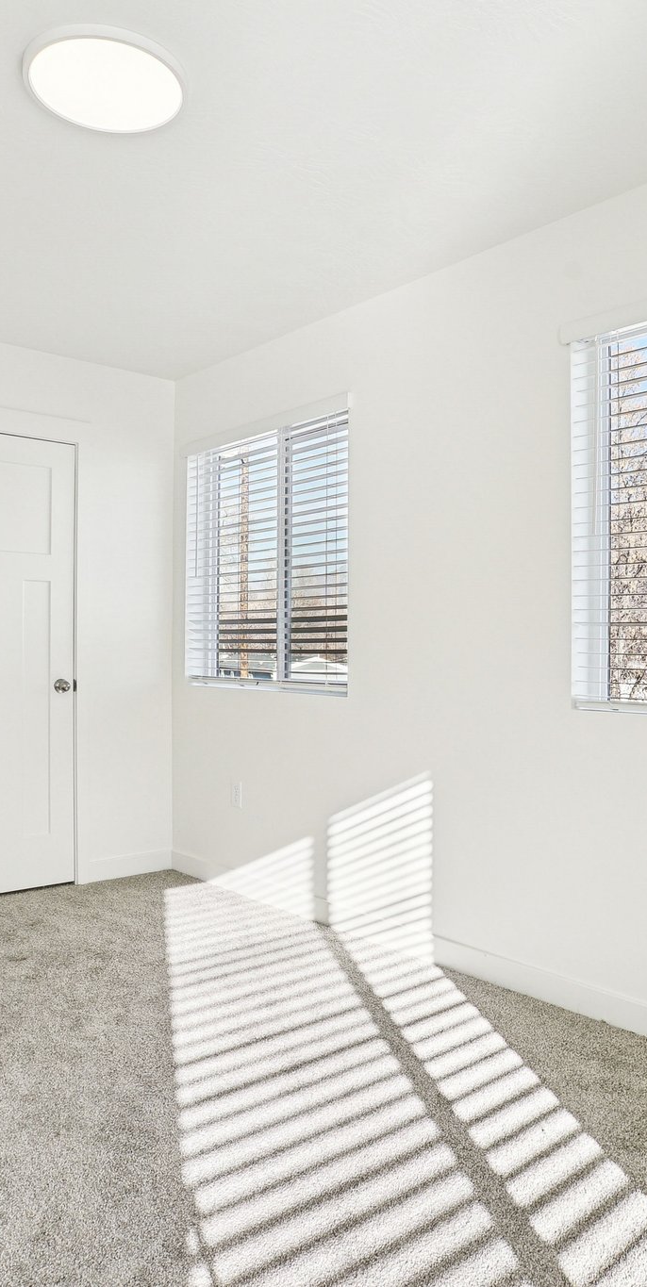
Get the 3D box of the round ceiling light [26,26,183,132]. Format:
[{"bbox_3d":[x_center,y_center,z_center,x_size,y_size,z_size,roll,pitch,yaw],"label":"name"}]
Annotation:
[{"bbox_3d":[-0.524,-1.344,2.072,0.378,0.025,0.378,0,-1,0],"label":"round ceiling light"}]

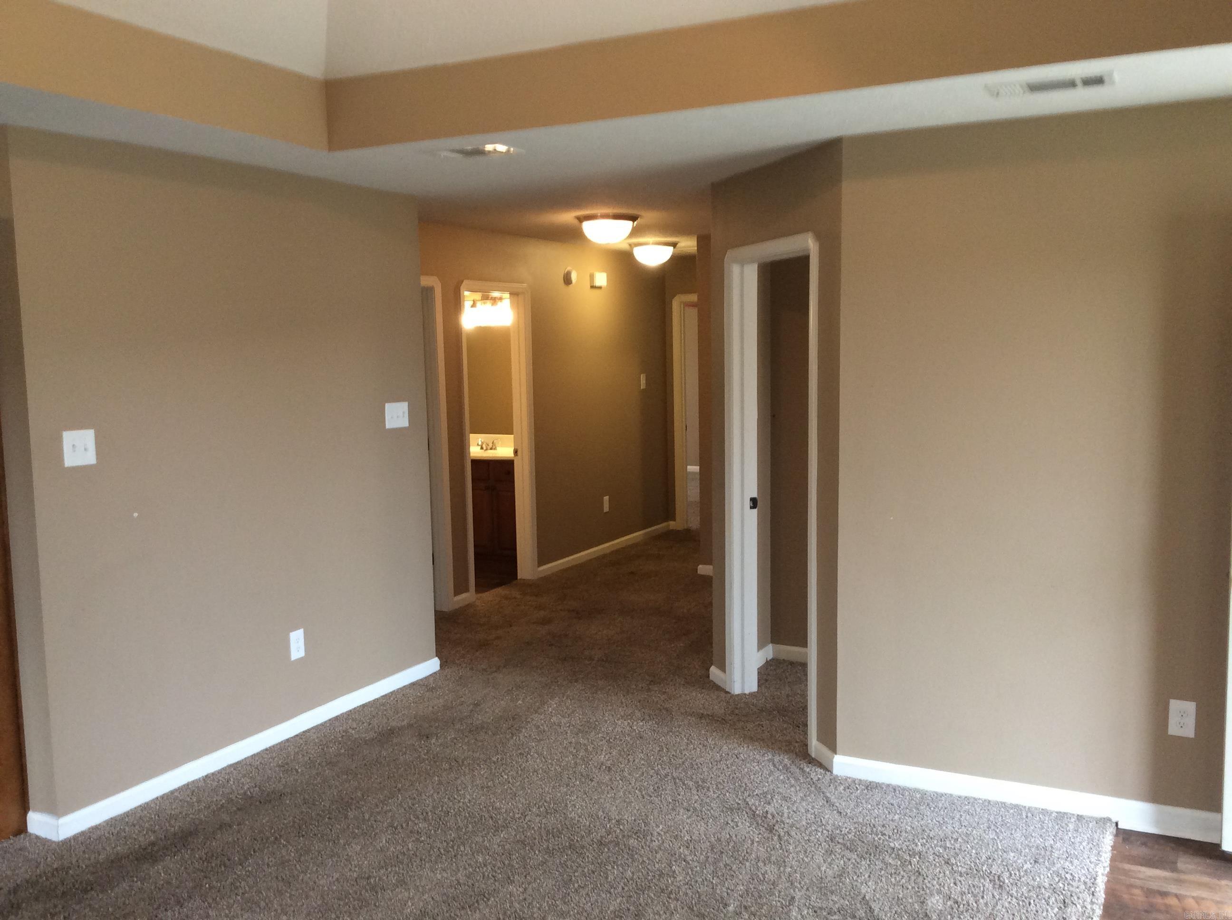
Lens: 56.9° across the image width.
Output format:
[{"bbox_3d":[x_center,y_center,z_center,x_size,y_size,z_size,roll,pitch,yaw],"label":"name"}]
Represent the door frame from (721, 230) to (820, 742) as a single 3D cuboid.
[{"bbox_3d":[0.711,0.117,4.935,0.145,2.095,0.950,-3,6,-16],"label":"door frame"}]

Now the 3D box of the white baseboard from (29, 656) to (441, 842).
[{"bbox_3d":[-1.416,1.167,4.911,0.020,0.082,2.250,2,7,27],"label":"white baseboard"}]

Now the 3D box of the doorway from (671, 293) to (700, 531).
[{"bbox_3d":[0.940,-0.410,10.014,0.880,2.095,0.145,2,7,27],"label":"doorway"}]

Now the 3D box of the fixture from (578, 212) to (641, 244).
[{"bbox_3d":[-0.044,-1.355,6.726,0.375,0.160,0.375,-1,6,0],"label":"fixture"}]

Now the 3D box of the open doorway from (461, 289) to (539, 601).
[{"bbox_3d":[-0.827,-0.149,7.758,0.145,2.095,0.867,2,7,27],"label":"open doorway"}]

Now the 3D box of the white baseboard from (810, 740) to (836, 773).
[{"bbox_3d":[0.820,1.174,4.497,0.018,0.080,0.175,-3,6,-16],"label":"white baseboard"}]

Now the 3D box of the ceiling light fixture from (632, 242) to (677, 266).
[{"bbox_3d":[0.290,-1.546,8.524,0.370,0.160,0.370,-1,6,0],"label":"ceiling light fixture"}]

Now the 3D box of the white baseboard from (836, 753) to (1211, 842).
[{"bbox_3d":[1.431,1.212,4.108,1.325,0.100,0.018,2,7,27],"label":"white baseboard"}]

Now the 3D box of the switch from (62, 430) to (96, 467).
[{"bbox_3d":[-1.859,-0.041,3.951,0.010,0.122,0.123,2,7,27],"label":"switch"}]

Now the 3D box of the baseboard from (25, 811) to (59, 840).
[{"bbox_3d":[-2.001,1.275,3.956,0.175,0.080,0.018,2,7,27],"label":"baseboard"}]

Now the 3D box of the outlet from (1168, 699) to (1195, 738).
[{"bbox_3d":[1.909,0.873,3.833,0.079,0.122,0.010,2,7,27],"label":"outlet"}]

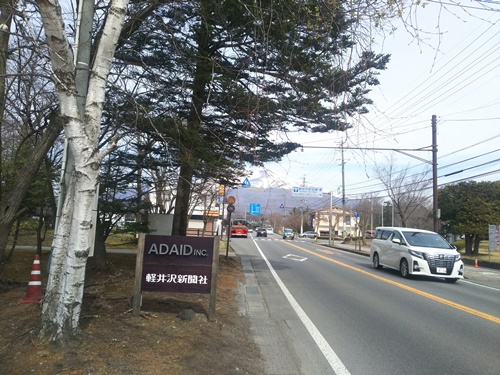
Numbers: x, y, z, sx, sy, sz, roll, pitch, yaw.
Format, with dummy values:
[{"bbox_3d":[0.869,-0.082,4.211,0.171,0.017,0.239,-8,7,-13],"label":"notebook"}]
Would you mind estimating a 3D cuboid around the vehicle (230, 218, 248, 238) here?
[{"bbox_3d":[-1.460,6.268,57.729,2.400,2.800,7.200,2,-6,0],"label":"vehicle"}]

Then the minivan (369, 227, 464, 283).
[{"bbox_3d":[6.553,2.566,15.212,1.870,1.910,4.930,3,-6,0],"label":"minivan"}]

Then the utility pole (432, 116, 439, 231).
[{"bbox_3d":[9.269,0.100,18.596,0.240,7.580,0.240,2,-6,0],"label":"utility pole"}]

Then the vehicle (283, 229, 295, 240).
[{"bbox_3d":[5.425,6.690,54.073,1.500,1.580,3.500,2,-6,0],"label":"vehicle"}]

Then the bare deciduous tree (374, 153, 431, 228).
[{"bbox_3d":[12.451,1.141,30.559,4.600,8.280,4.600,2,-6,0],"label":"bare deciduous tree"}]

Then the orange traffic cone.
[{"bbox_3d":[-3.353,1.406,5.887,0.380,0.700,0.380,4,-6,-18],"label":"orange traffic cone"}]

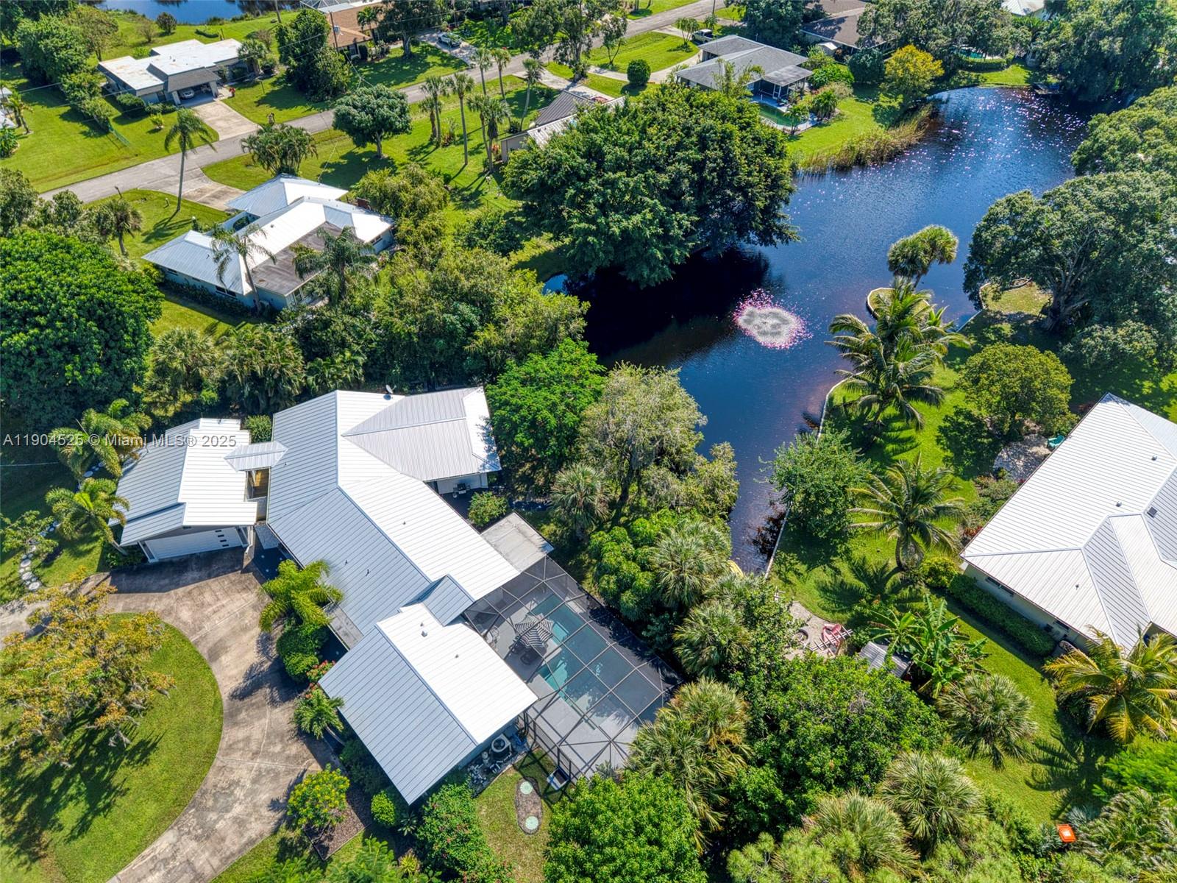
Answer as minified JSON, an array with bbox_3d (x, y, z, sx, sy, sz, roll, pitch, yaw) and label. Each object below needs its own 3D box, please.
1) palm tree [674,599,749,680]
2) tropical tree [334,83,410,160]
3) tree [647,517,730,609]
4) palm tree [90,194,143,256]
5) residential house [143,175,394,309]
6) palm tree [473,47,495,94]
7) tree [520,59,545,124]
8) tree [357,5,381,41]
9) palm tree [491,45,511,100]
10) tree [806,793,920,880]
[{"bbox_3d":[6.990,12.666,48.530,4.500,6.600,4.500,2,44,0],"label":"palm tree"},{"bbox_3d":[-25.959,-38.457,98.926,9.100,8.300,9.000,2,44,0],"label":"tropical tree"},{"bbox_3d":[5.966,8.508,50.415,4.800,7.400,4.600,2,44,0],"label":"tree"},{"bbox_3d":[-46.668,-21.060,81.006,4.800,6.390,4.800,1,45,0],"label":"palm tree"},{"bbox_3d":[-30.862,-20.509,82.015,17.600,4.400,19.400,21,49,19],"label":"residential house"},{"bbox_3d":[-13.227,-45.661,104.786,2.700,9.100,2.700,2,44,0],"label":"palm tree"},{"bbox_3d":[-7.124,-43.115,102.826,3.200,8.400,2.900,2,44,0],"label":"tree"},{"bbox_3d":[-33.051,-63.493,124.137,3.400,5.430,3.400,1,45,0],"label":"tree"},{"bbox_3d":[-10.774,-44.470,103.262,2.750,9.600,2.700,2,44,0],"label":"palm tree"},{"bbox_3d":[12.959,19.680,39.325,4.900,7.000,4.700,2,44,0],"label":"tree"}]

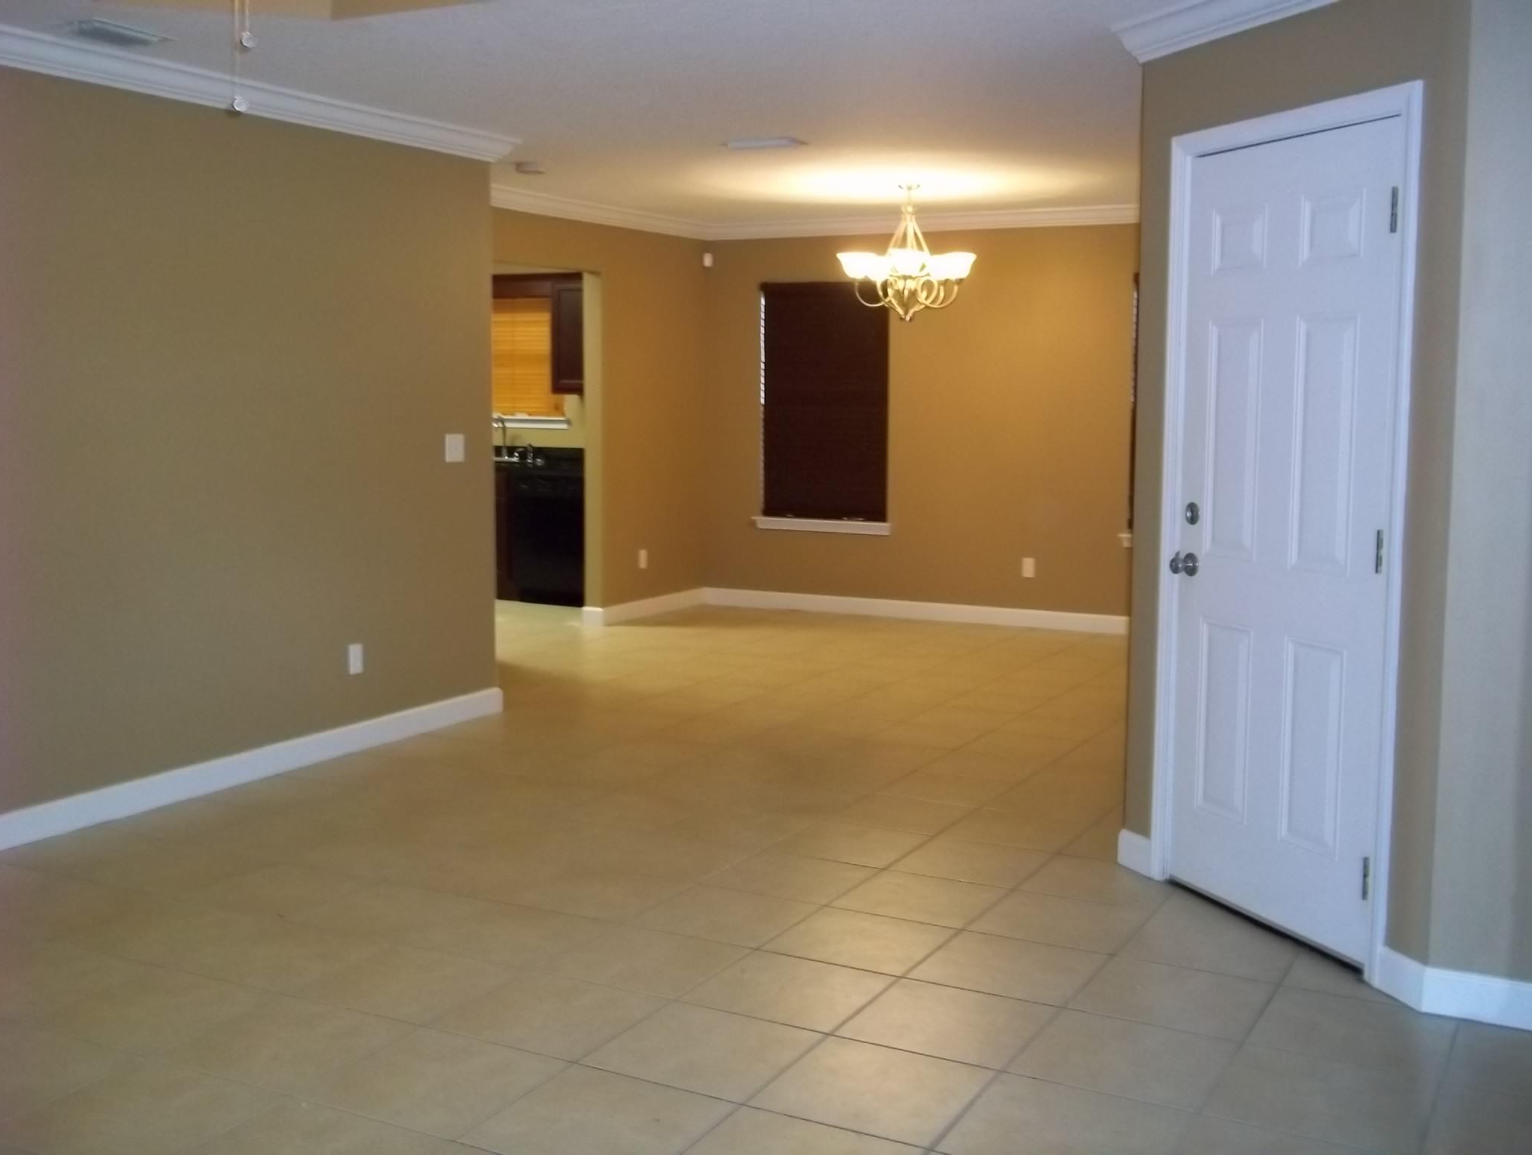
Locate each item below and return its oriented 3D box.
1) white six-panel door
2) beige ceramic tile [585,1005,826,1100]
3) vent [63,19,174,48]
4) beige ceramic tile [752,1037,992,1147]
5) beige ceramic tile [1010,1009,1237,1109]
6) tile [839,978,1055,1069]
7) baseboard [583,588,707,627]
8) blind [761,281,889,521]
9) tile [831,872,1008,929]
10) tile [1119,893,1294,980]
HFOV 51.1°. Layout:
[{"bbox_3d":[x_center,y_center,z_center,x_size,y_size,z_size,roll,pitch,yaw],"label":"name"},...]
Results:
[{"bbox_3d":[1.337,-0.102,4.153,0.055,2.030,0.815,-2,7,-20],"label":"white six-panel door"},{"bbox_3d":[-0.129,1.016,3.431,0.400,0.012,0.400,4,7,28],"label":"beige ceramic tile"},{"bbox_3d":[-1.897,-1.604,4.750,0.170,0.025,0.320,4,7,28],"label":"vent"},{"bbox_3d":[0.225,1.046,3.263,0.398,0.012,0.398,4,7,28],"label":"beige ceramic tile"},{"bbox_3d":[0.775,1.032,3.434,0.385,0.012,0.385,4,7,28],"label":"beige ceramic tile"},{"bbox_3d":[0.416,1.008,3.618,0.385,0.012,0.385,4,7,28],"label":"tile"},{"bbox_3d":[-0.733,0.176,10.232,0.140,0.107,1.222,4,7,28],"label":"baseboard"},{"bbox_3d":[0.385,-1.151,10.459,0.910,1.530,0.060,4,7,28],"label":"blind"},{"bbox_3d":[0.436,0.909,4.512,0.385,0.012,0.385,4,7,28],"label":"tile"},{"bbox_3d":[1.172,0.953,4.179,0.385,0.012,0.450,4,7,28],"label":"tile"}]

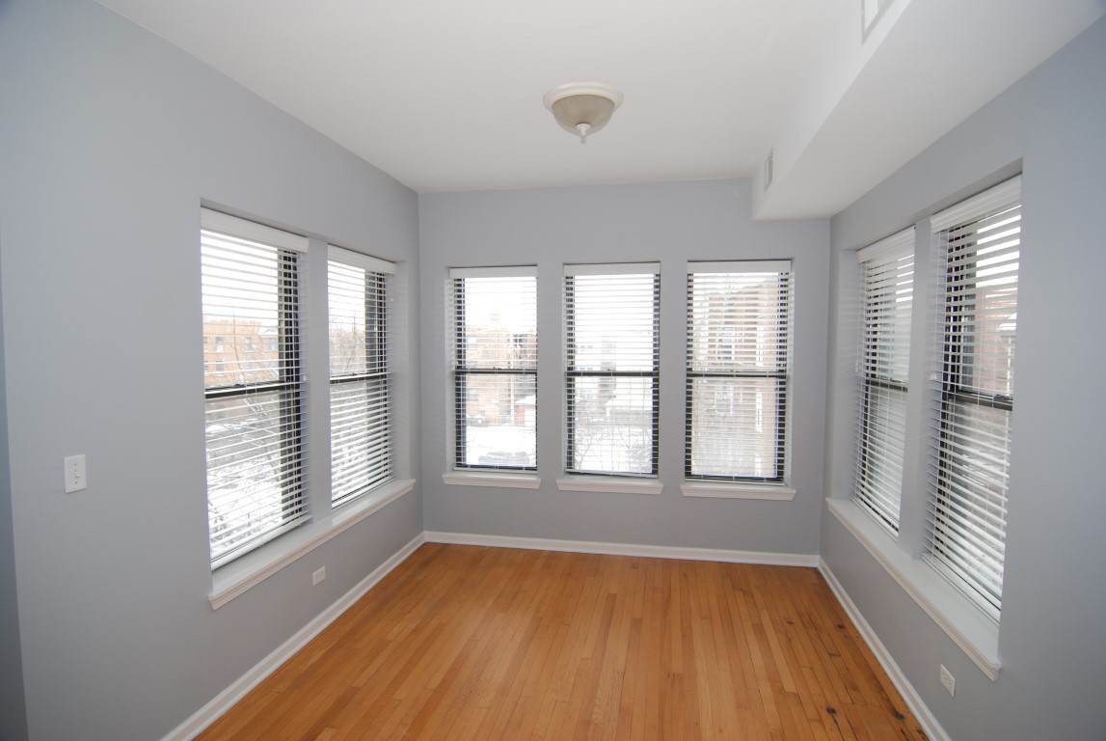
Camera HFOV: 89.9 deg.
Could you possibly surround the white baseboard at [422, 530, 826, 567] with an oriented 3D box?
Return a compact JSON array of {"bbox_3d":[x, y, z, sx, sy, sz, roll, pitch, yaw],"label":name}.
[{"bbox_3d":[0.438,1.372,4.245,3.010,0.103,0.020,1,3,10],"label":"white baseboard"}]

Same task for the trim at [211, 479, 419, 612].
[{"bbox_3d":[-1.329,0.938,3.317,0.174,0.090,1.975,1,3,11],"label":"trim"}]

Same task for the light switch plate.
[{"bbox_3d":[-1.573,0.340,1.828,0.012,0.115,0.070,1,3,11],"label":"light switch plate"}]

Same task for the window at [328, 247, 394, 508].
[{"bbox_3d":[-1.324,0.029,3.824,0.111,1.652,0.896,1,3,11],"label":"window"}]

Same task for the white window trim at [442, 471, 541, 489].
[{"bbox_3d":[-0.474,0.877,4.410,0.805,0.090,0.149,1,3,10],"label":"white window trim"}]

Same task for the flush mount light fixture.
[{"bbox_3d":[0.146,-1.191,2.655,0.378,0.210,0.378,1,3,11],"label":"flush mount light fixture"}]

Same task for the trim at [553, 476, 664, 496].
[{"bbox_3d":[0.435,0.886,4.253,0.812,0.090,0.149,1,3,10],"label":"trim"}]

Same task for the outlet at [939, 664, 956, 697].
[{"bbox_3d":[1.559,1.227,2.192,0.010,0.071,0.115,1,3,11],"label":"outlet"}]

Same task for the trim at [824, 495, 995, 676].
[{"bbox_3d":[1.732,0.964,2.765,0.166,0.095,1.975,1,3,11],"label":"trim"}]

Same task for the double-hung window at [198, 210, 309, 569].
[{"bbox_3d":[-1.526,0.085,2.829,0.111,1.652,0.838,1,3,11],"label":"double-hung window"}]

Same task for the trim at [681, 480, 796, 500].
[{"bbox_3d":[1.353,0.895,4.095,0.808,0.090,0.149,1,3,10],"label":"trim"}]

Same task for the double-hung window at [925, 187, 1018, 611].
[{"bbox_3d":[1.742,0.119,2.249,0.111,1.652,0.863,1,3,11],"label":"double-hung window"}]

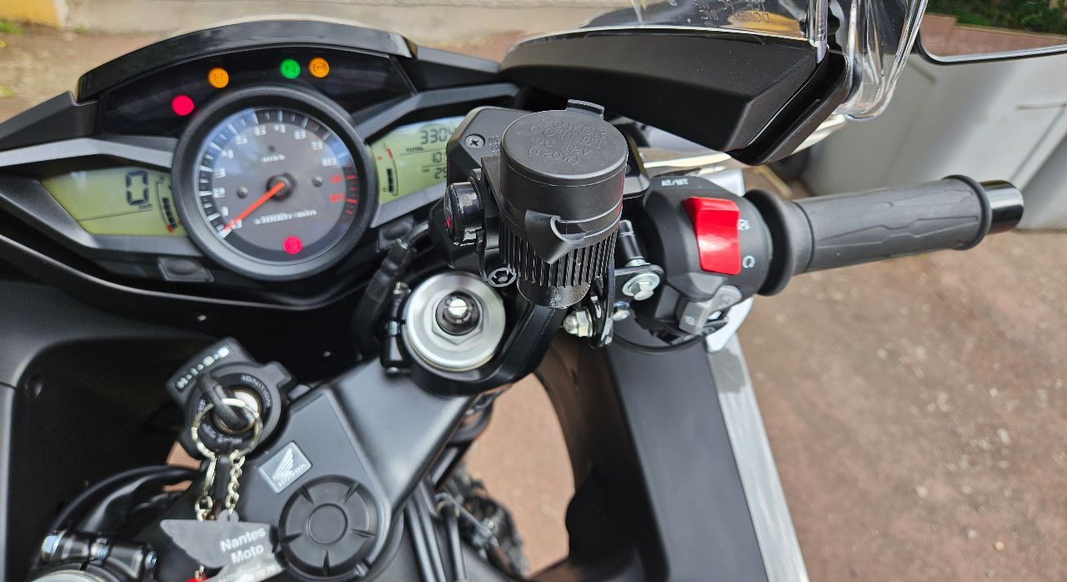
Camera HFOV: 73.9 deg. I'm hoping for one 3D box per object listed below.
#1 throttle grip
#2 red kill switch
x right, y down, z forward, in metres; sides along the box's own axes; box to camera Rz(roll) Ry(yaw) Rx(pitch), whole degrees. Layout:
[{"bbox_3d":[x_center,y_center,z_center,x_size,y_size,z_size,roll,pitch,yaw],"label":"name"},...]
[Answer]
[{"bbox_3d":[0.180,-0.035,0.362,0.154,0.051,0.051,-9,0,-16],"label":"throttle grip"},{"bbox_3d":[0.078,-0.024,0.308,0.019,0.033,0.014,-6,10,-15],"label":"red kill switch"}]

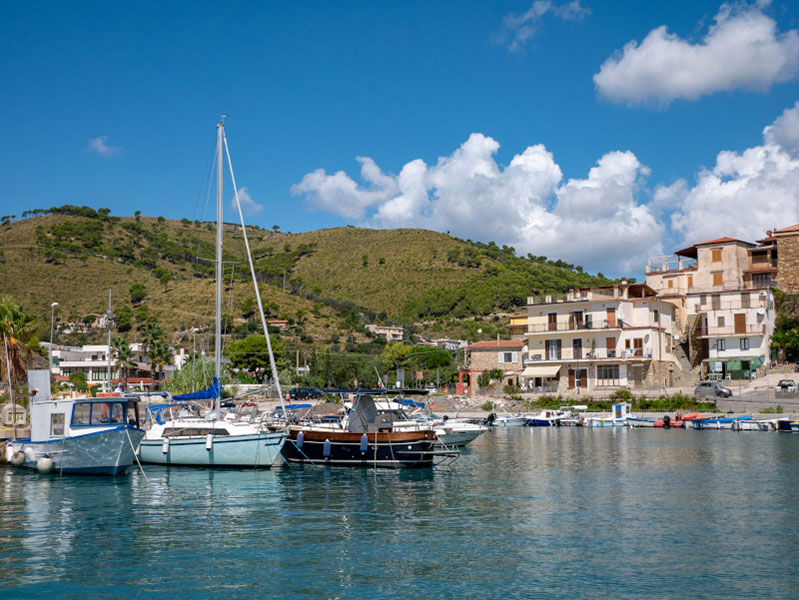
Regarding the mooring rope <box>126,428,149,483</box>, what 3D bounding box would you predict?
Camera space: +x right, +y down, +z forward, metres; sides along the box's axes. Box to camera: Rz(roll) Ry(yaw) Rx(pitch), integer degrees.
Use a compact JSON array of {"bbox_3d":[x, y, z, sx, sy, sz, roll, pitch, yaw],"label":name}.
[{"bbox_3d":[-6.452,3.800,25.005,0.040,0.040,2.490,3,23,-29],"label":"mooring rope"}]

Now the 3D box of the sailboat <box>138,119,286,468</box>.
[{"bbox_3d":[-5.959,-0.251,32.048,7.400,10.917,2.600,-6,-8,43],"label":"sailboat"}]

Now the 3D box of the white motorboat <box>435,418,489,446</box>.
[{"bbox_3d":[1.062,5.777,44.195,6.000,1.500,2.200,-4,-7,27],"label":"white motorboat"}]

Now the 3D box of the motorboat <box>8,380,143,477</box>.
[{"bbox_3d":[-9.096,3.574,28.829,2.500,2.789,7.100,4,-8,-37],"label":"motorboat"}]

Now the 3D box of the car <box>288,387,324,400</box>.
[{"bbox_3d":[-10.395,10.433,113.552,4.100,1.500,1.720,1,-6,-15],"label":"car"}]

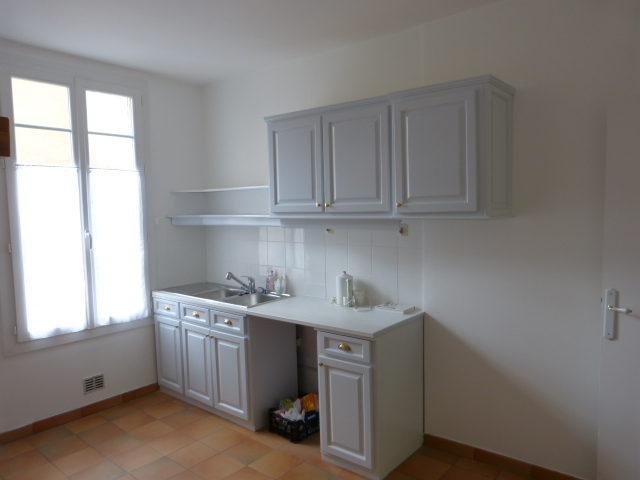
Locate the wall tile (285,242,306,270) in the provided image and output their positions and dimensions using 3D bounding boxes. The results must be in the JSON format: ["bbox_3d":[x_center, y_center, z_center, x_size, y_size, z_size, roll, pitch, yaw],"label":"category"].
[{"bbox_3d":[-0.194,0.126,3.685,0.206,0.206,0.010,2,5,39],"label":"wall tile"}]

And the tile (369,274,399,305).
[{"bbox_3d":[0.445,0.355,3.163,0.200,0.200,0.010,2,5,39],"label":"tile"}]

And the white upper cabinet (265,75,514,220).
[{"bbox_3d":[0.350,-0.489,2.910,1.563,0.698,0.400,2,5,39],"label":"white upper cabinet"}]

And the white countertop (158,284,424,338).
[{"bbox_3d":[-0.384,0.477,3.479,2.246,0.036,0.600,2,5,39],"label":"white countertop"}]

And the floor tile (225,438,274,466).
[{"bbox_3d":[-0.459,1.369,2.985,0.244,0.012,0.244,2,5,40],"label":"floor tile"}]

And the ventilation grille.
[{"bbox_3d":[-1.737,1.114,3.567,0.015,0.125,0.162,2,5,39],"label":"ventilation grille"}]

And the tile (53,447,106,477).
[{"bbox_3d":[-1.498,1.392,2.897,0.244,0.012,0.244,2,5,40],"label":"tile"}]

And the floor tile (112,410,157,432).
[{"bbox_3d":[-1.382,1.357,3.449,0.249,0.010,0.249,2,5,40],"label":"floor tile"}]

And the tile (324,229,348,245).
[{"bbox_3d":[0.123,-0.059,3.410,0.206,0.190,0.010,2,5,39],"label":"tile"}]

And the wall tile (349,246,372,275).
[{"bbox_3d":[0.285,0.145,3.292,0.206,0.206,0.010,2,5,39],"label":"wall tile"}]

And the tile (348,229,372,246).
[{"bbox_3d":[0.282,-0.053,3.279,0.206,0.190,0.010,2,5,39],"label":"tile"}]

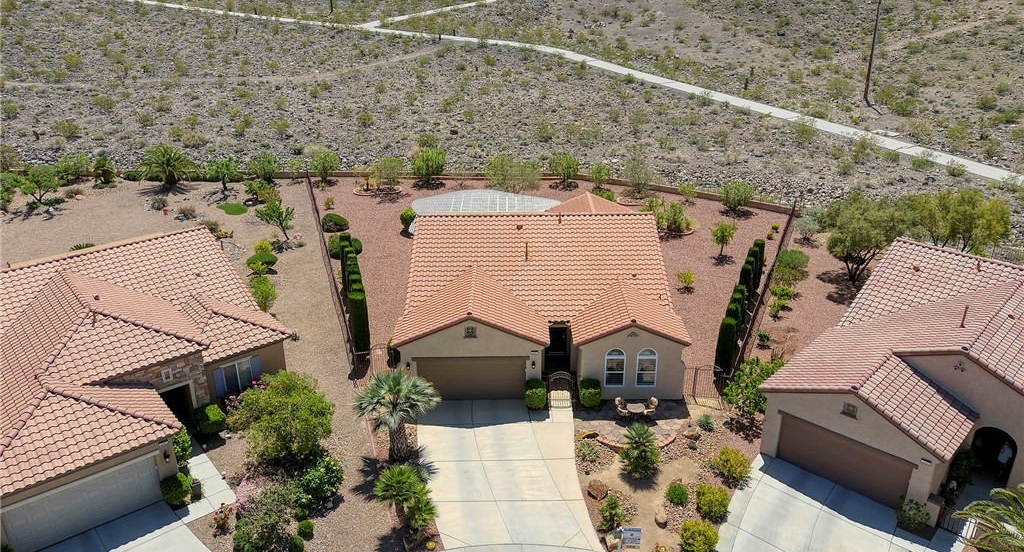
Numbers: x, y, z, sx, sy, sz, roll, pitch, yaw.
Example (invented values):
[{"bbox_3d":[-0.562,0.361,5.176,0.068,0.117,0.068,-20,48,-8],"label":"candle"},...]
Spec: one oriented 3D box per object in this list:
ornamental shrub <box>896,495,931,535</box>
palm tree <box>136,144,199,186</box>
[{"bbox_3d":[14.405,8.520,27.572,1.034,1.179,1.034,0,24,0],"label":"ornamental shrub"},{"bbox_3d":[-31.729,-10.095,70.164,5.200,3.500,5.200,0,22,0],"label":"palm tree"}]

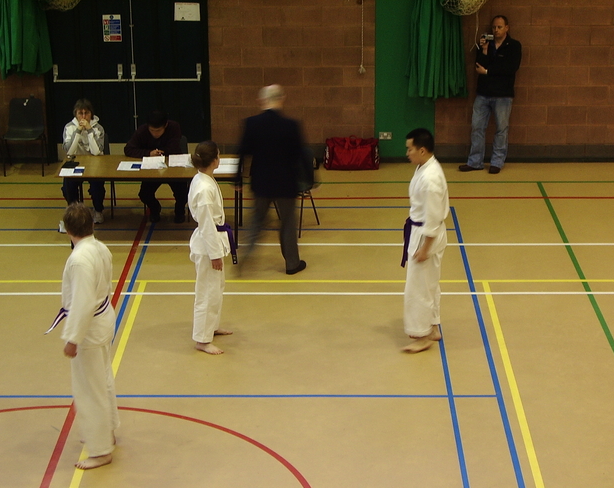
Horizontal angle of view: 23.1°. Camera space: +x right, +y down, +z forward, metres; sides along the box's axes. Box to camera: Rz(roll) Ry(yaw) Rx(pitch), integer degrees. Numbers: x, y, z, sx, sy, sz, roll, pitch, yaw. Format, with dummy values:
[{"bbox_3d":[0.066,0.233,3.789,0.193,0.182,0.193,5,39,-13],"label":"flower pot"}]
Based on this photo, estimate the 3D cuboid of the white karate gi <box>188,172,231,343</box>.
[{"bbox_3d":[-0.773,0.090,12.076,0.340,1.440,0.480,0,19,1],"label":"white karate gi"}]

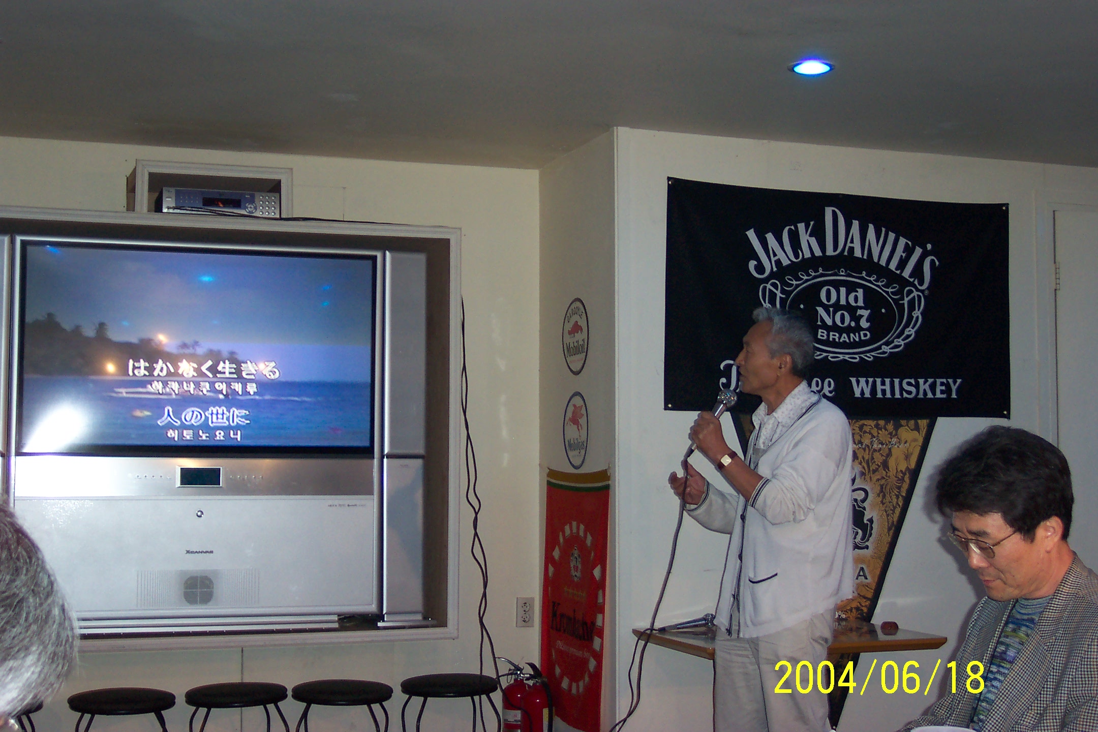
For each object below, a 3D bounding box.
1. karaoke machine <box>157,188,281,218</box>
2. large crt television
[{"bbox_3d":[-1.312,-0.620,6.152,0.442,0.095,0.320,1,-4,-18],"label":"karaoke machine"},{"bbox_3d":[-1.348,0.287,6.294,1.610,1.496,0.580,1,-4,-18],"label":"large crt television"}]

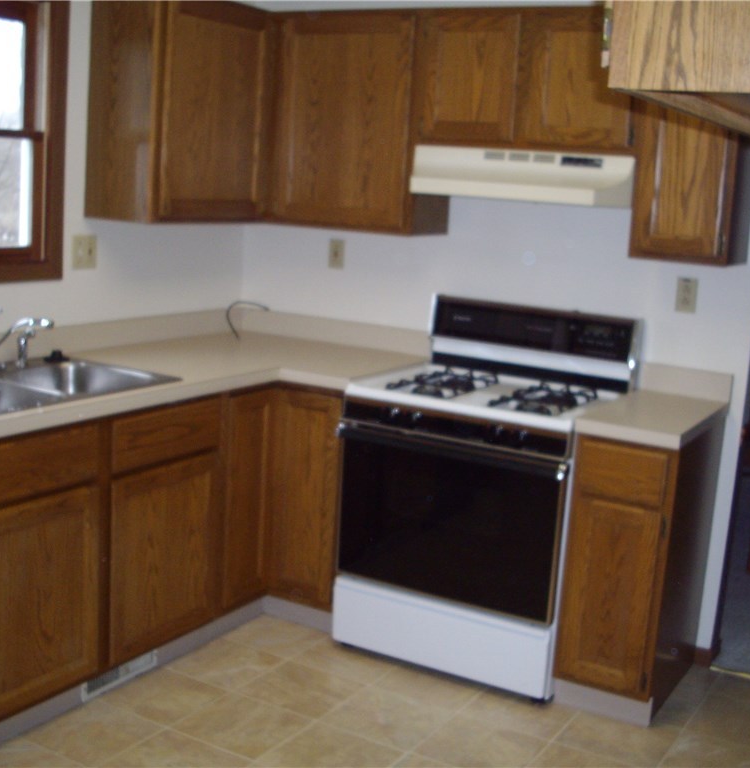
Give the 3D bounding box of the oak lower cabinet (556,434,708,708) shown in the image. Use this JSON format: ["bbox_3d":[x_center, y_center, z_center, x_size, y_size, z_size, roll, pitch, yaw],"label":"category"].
[{"bbox_3d":[0.854,0.531,3.479,0.297,0.838,0.611,10,12,29],"label":"oak lower cabinet"}]

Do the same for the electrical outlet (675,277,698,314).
[{"bbox_3d":[1.028,-0.291,3.609,0.071,0.115,0.008,10,12,29],"label":"electrical outlet"}]

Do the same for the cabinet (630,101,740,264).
[{"bbox_3d":[1.009,-0.755,3.368,0.293,0.740,0.328,10,12,29],"label":"cabinet"}]

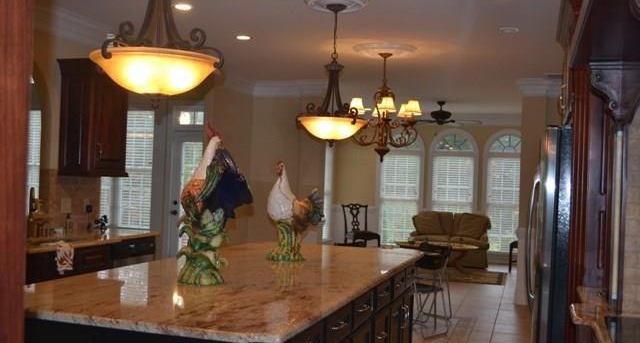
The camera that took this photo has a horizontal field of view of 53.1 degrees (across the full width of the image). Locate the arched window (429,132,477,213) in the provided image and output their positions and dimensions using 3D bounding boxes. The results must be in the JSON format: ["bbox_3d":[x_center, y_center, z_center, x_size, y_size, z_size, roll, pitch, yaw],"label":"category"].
[{"bbox_3d":[2.597,0.350,12.405,0.950,2.330,0.120,2,-1,18],"label":"arched window"}]

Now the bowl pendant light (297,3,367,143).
[{"bbox_3d":[0.104,-0.711,4.682,0.515,1.040,0.515,2,-1,0],"label":"bowl pendant light"}]

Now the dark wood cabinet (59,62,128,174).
[{"bbox_3d":[-2.136,-0.495,6.152,0.360,1.070,0.580,2,-1,18],"label":"dark wood cabinet"}]

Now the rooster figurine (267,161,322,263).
[{"bbox_3d":[-0.180,0.275,4.670,0.390,0.700,0.260,2,-1,-22],"label":"rooster figurine"}]

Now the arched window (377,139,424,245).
[{"bbox_3d":[1.621,0.305,12.728,0.930,2.330,0.120,2,-1,18],"label":"arched window"}]

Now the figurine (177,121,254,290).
[{"bbox_3d":[-0.509,0.159,3.090,0.360,0.770,0.230,2,-1,-9],"label":"figurine"}]

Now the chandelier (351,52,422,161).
[{"bbox_3d":[0.625,-0.632,6.270,0.710,1.070,0.710,2,-1,18],"label":"chandelier"}]

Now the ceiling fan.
[{"bbox_3d":[1.921,-0.917,10.129,1.300,0.380,1.300,2,-1,18],"label":"ceiling fan"}]

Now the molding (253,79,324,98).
[{"bbox_3d":[-0.489,-1.255,9.729,1.170,0.270,0.160,2,-1,18],"label":"molding"}]

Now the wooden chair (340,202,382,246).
[{"bbox_3d":[0.775,1.130,11.950,0.560,1.030,0.580,3,-1,-27],"label":"wooden chair"}]

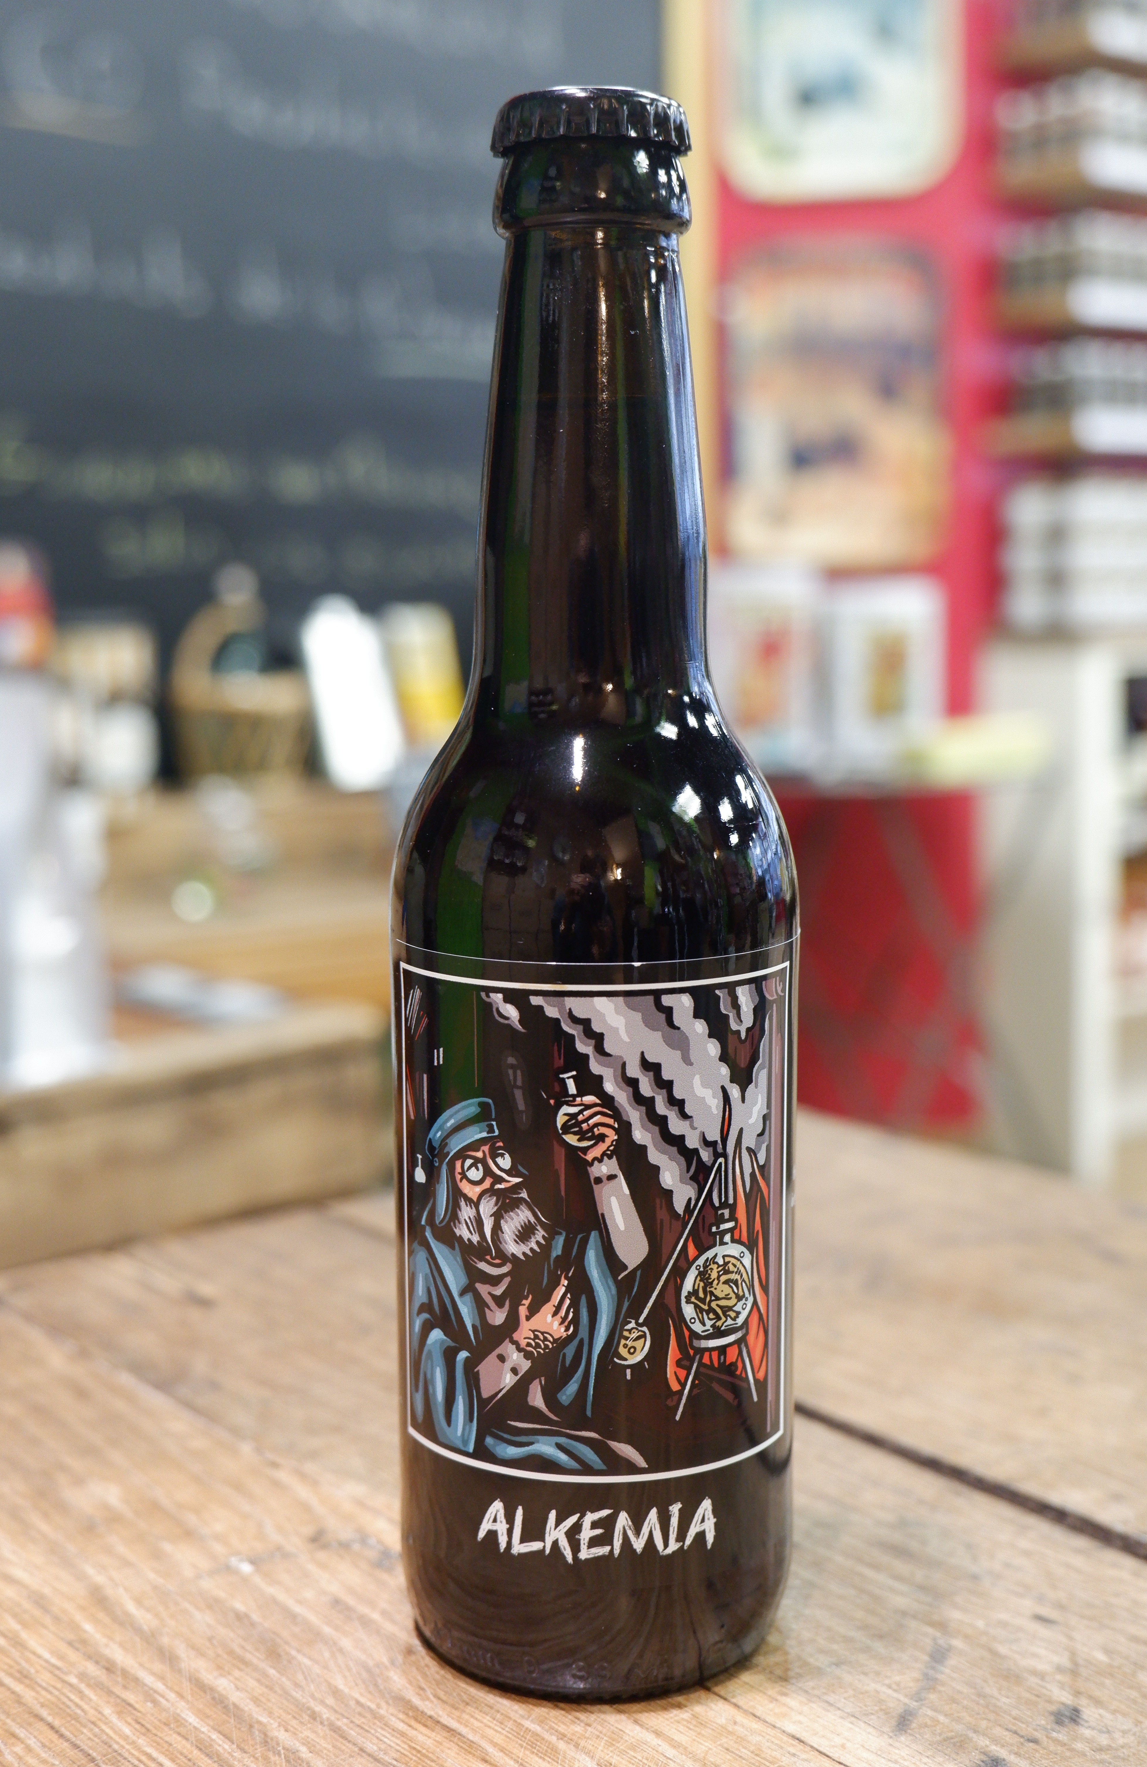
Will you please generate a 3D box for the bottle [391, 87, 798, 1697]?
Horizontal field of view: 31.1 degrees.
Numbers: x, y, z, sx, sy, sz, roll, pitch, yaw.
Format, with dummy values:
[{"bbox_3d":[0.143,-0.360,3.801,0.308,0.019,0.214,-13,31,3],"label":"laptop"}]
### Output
[{"bbox_3d":[0.003,0.000,0.315,0.061,0.230,0.061,0,4,1],"label":"bottle"}]

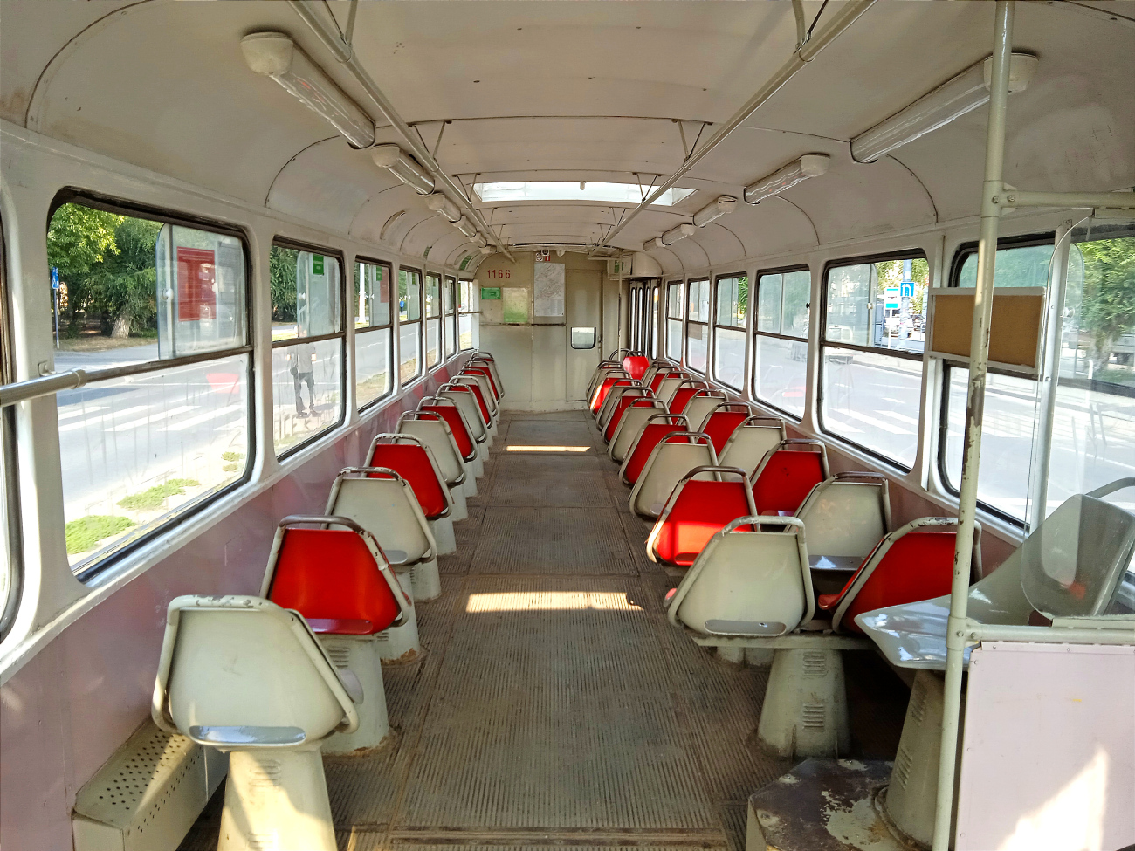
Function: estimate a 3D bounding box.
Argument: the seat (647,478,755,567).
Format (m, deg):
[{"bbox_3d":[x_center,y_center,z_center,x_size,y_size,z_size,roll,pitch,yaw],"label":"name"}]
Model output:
[{"bbox_3d":[0.558,0.377,3.956,0.440,0.400,0.460,1,8,-1],"label":"seat"}]

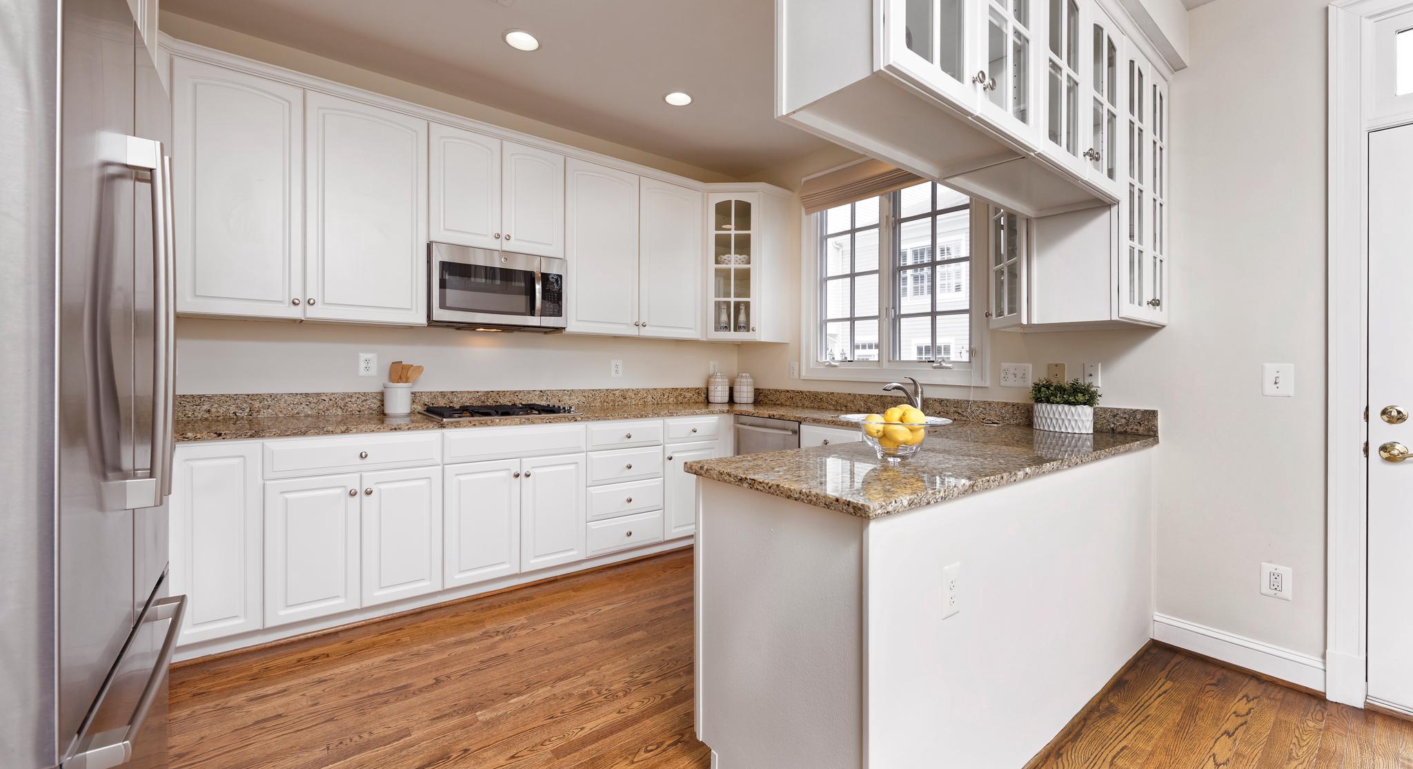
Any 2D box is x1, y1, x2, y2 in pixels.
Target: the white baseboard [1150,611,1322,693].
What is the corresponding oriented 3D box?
[{"bbox_3d":[2.127,1.067,2.224,0.018,0.130,0.510,0,1,-38],"label":"white baseboard"}]

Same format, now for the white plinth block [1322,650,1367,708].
[{"bbox_3d":[2.359,1.084,2.027,0.036,0.183,0.092,0,1,-38],"label":"white plinth block"}]

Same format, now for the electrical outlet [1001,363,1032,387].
[{"bbox_3d":[1.619,-0.045,2.877,0.009,0.120,0.153,0,1,-38],"label":"electrical outlet"}]

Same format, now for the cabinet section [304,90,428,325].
[{"bbox_3d":[-1.773,-0.844,2.857,0.526,1.068,0.330,0,1,-38],"label":"cabinet section"}]

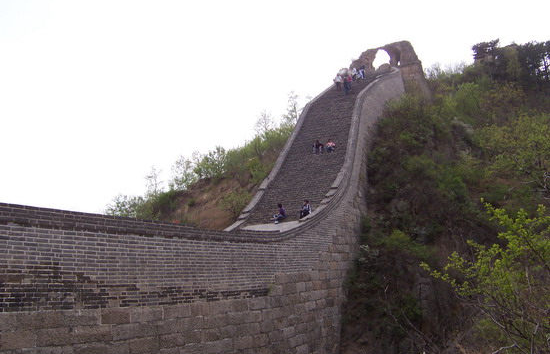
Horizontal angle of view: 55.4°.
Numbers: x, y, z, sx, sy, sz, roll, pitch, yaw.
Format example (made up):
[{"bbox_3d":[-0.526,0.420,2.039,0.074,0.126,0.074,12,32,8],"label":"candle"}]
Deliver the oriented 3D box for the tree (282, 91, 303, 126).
[{"bbox_3d":[1.469,-5.667,44.000,1.700,3.100,1.700,0,-10,0],"label":"tree"}]

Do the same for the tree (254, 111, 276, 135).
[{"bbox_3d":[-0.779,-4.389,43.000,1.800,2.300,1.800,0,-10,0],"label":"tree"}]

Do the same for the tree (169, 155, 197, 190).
[{"bbox_3d":[-6.354,-0.309,36.000,2.000,2.400,1.900,0,-10,0],"label":"tree"}]

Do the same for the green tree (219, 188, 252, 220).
[{"bbox_3d":[-2.148,1.441,28.500,1.800,1.800,1.800,0,-10,0],"label":"green tree"}]

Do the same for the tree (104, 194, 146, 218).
[{"bbox_3d":[-9.699,1.979,34.000,2.700,2.000,2.400,0,-10,0],"label":"tree"}]

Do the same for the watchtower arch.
[{"bbox_3d":[13.545,-12.599,62.000,9.000,7.200,5.500,-3,-10,17],"label":"watchtower arch"}]

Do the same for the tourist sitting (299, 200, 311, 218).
[{"bbox_3d":[1.426,1.543,24.500,0.700,0.930,0.520,8,-13,-39],"label":"tourist sitting"}]

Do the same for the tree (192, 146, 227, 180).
[{"bbox_3d":[-4.624,-1.024,37.000,2.400,2.400,2.300,0,-10,0],"label":"tree"}]

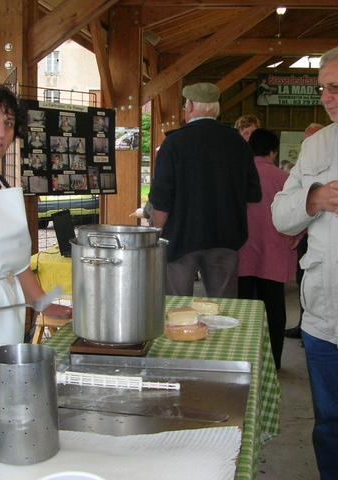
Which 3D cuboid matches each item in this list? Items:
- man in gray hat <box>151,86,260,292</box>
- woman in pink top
[{"bbox_3d":[0.185,0.113,3.345,0.560,1.800,0.400,-2,8,-13],"label":"man in gray hat"},{"bbox_3d":[0.660,0.080,4.299,0.520,1.610,0.360,3,8,23],"label":"woman in pink top"}]

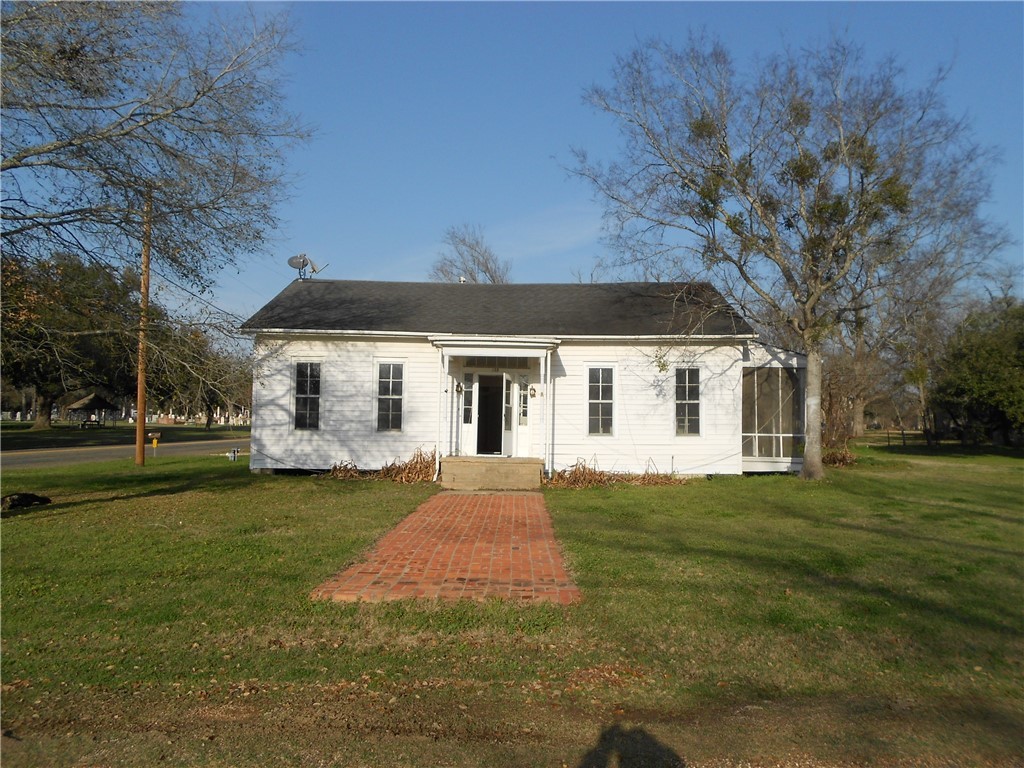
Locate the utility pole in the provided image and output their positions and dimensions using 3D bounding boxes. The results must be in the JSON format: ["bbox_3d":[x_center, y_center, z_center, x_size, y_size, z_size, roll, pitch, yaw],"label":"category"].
[{"bbox_3d":[-11.331,-1.764,23.760,0.290,8.600,0.290,1,-3,1],"label":"utility pole"}]

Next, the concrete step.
[{"bbox_3d":[-0.431,2.084,18.073,2.330,0.680,1.900,1,-3,1],"label":"concrete step"}]

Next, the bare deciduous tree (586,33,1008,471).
[{"bbox_3d":[6.760,-3.131,18.807,10.200,10.800,9.600,1,-3,1],"label":"bare deciduous tree"}]

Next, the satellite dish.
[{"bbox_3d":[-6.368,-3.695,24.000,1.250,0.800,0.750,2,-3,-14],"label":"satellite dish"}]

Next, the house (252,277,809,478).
[{"bbox_3d":[0.601,-0.303,23.141,14.400,5.800,11.000,1,-3,1],"label":"house"}]

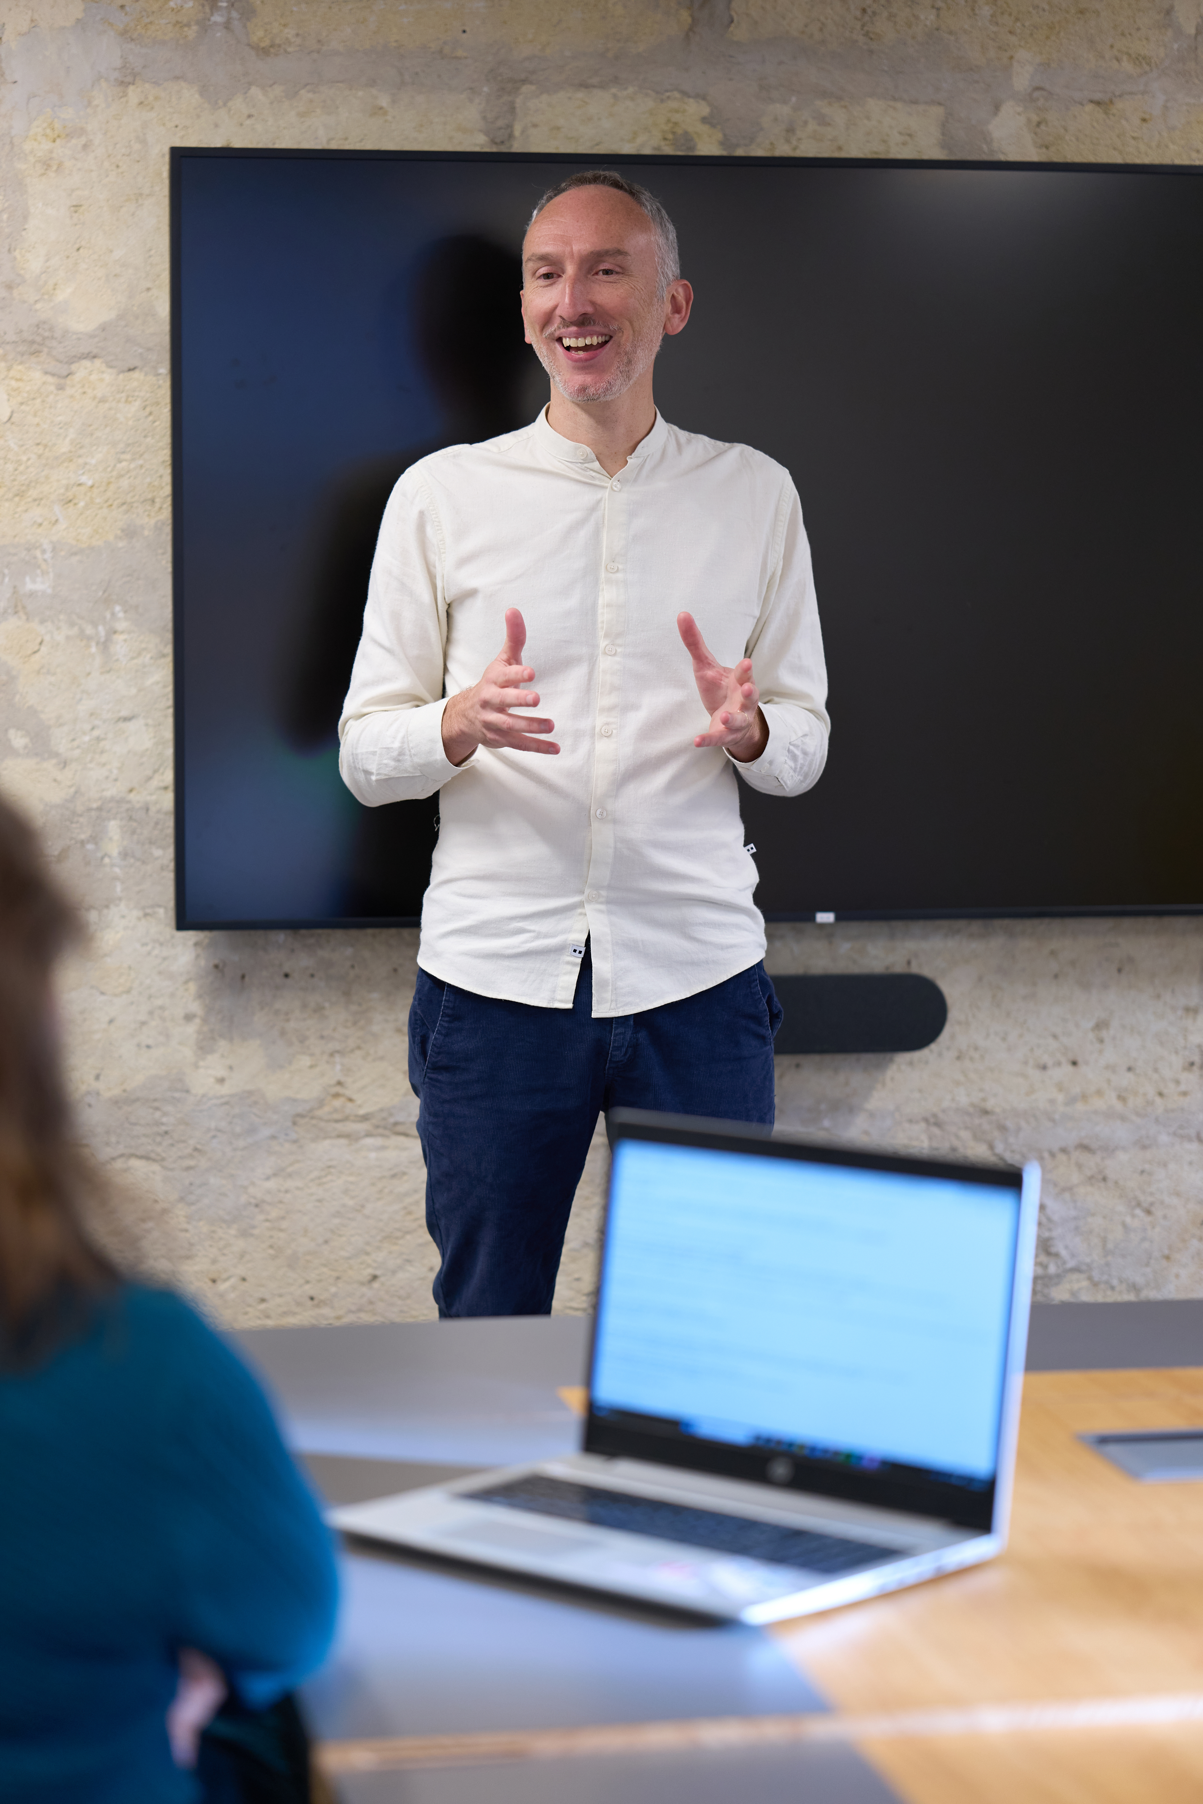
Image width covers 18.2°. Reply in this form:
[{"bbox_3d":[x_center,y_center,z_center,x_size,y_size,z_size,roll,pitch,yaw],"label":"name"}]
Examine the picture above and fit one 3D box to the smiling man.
[{"bbox_3d":[-0.018,0.122,4.060,0.540,1.810,0.460,0,6,-2],"label":"smiling man"}]

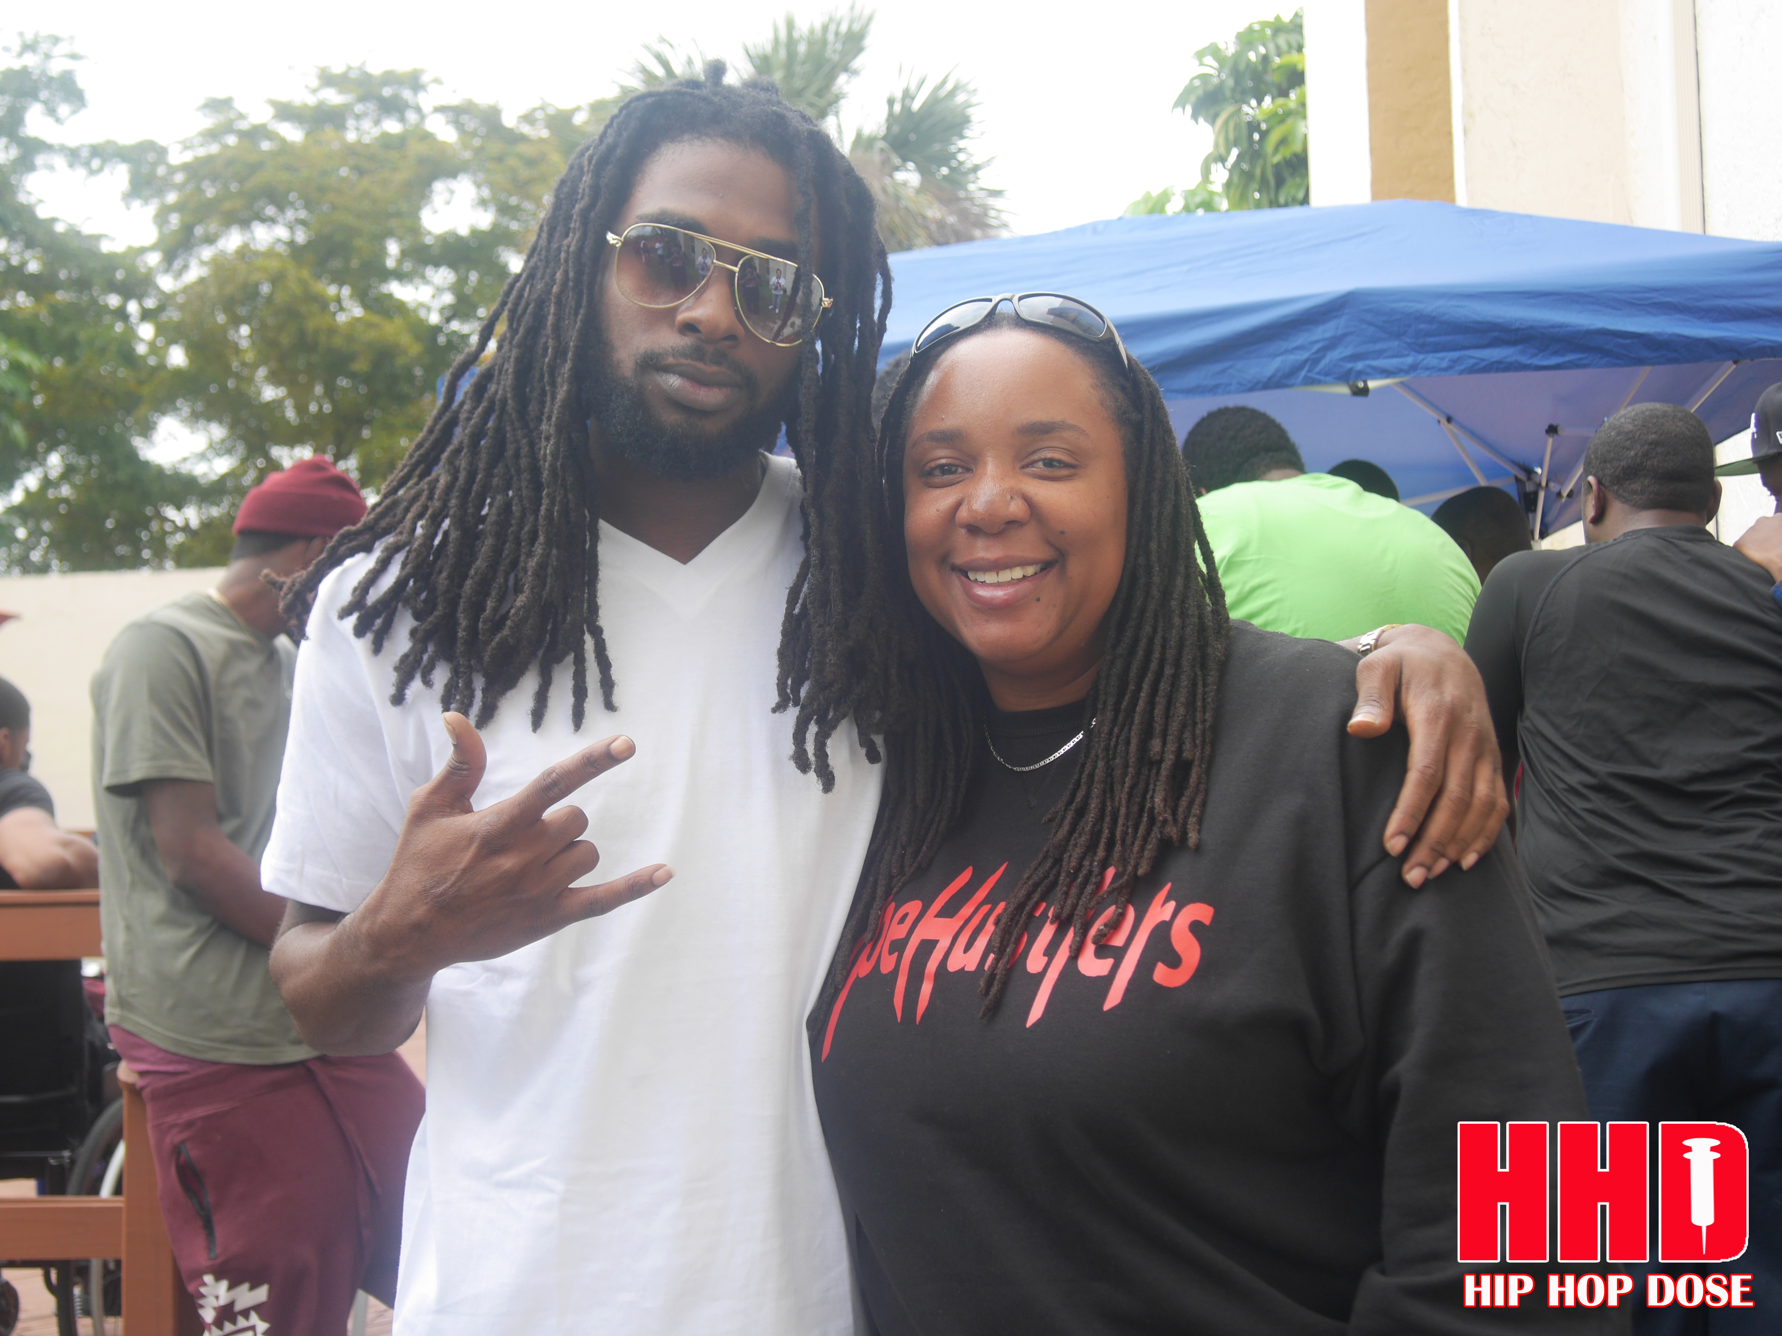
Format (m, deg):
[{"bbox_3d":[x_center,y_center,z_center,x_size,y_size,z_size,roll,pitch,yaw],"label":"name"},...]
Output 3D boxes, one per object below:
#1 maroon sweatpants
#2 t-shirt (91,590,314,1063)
[{"bbox_3d":[-0.840,1.000,2.860,0.440,0.920,0.420,-3,-4,25],"label":"maroon sweatpants"},{"bbox_3d":[-0.915,0.225,2.900,0.320,0.710,0.500,-3,-4,25],"label":"t-shirt"}]

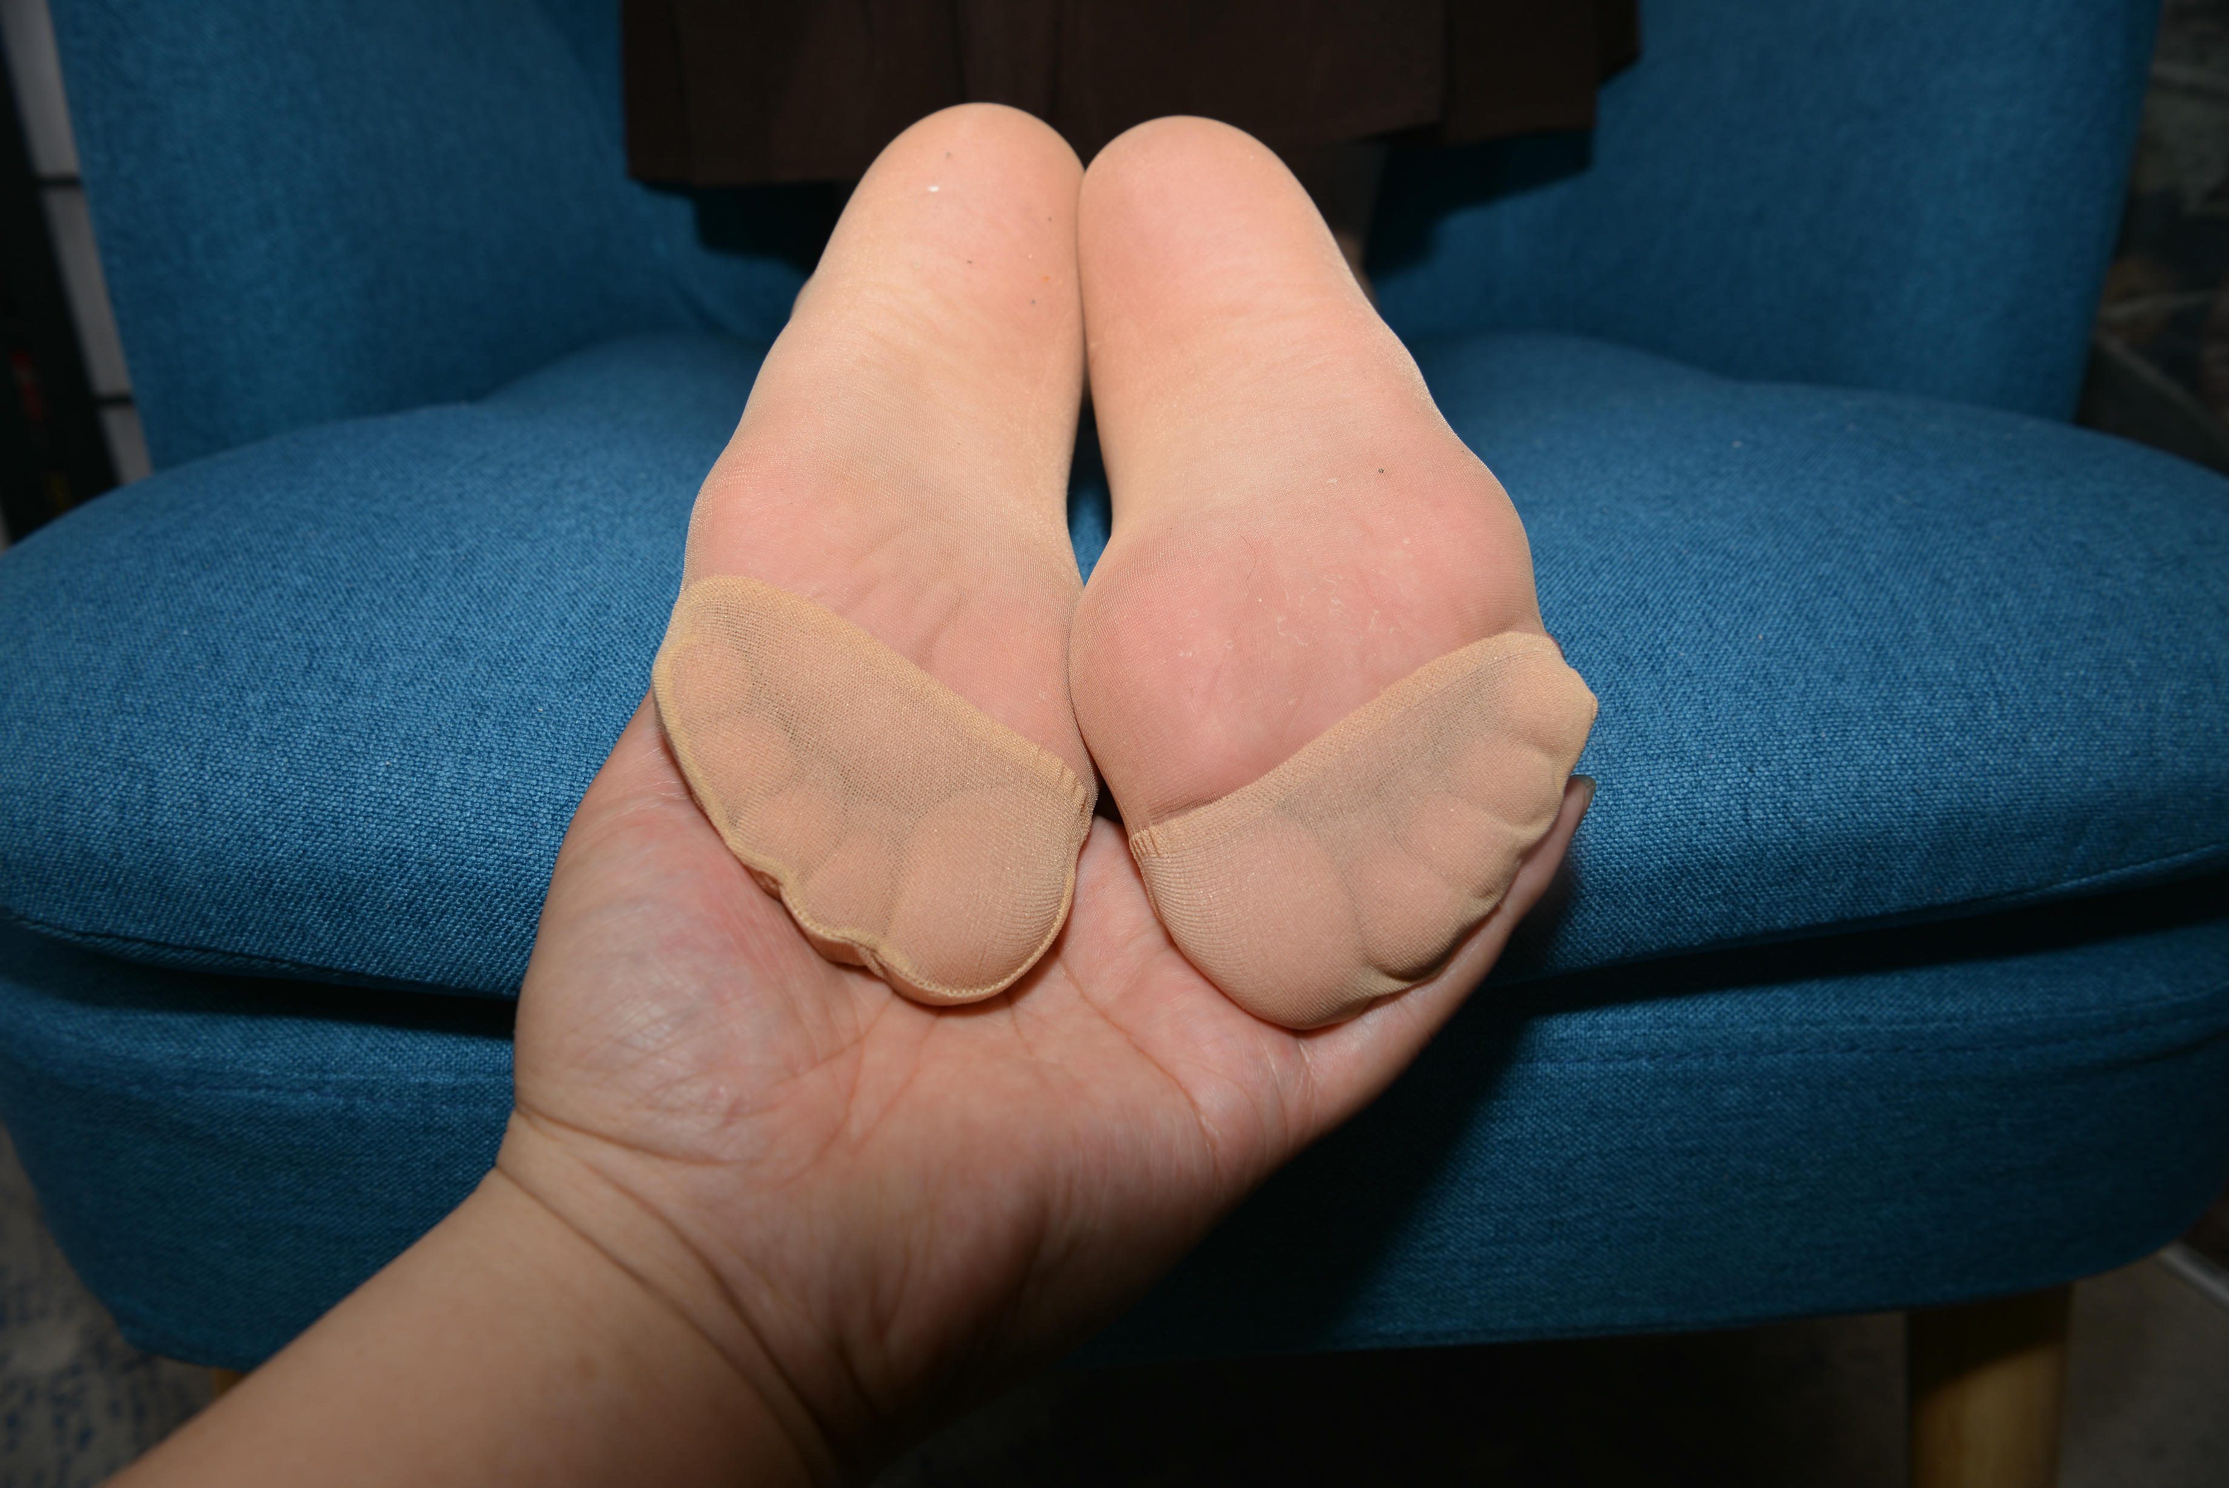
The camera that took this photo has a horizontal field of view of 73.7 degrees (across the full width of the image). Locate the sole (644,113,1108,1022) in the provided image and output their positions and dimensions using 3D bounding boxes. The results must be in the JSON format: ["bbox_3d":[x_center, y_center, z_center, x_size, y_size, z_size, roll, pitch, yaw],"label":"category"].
[{"bbox_3d":[-0.043,-0.034,0.333,0.090,0.066,0.225,5,60,-5],"label":"sole"}]

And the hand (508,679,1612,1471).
[{"bbox_3d":[-0.003,0.033,0.257,0.175,0.055,0.115,-27,65,-20],"label":"hand"}]

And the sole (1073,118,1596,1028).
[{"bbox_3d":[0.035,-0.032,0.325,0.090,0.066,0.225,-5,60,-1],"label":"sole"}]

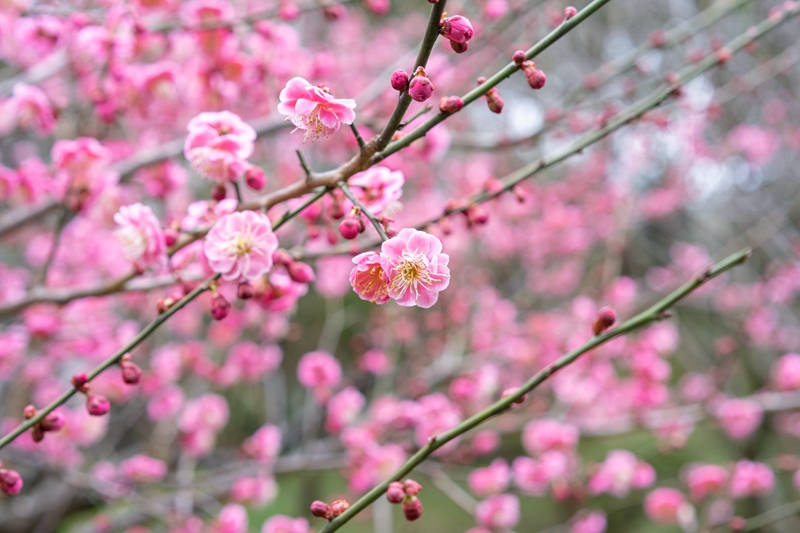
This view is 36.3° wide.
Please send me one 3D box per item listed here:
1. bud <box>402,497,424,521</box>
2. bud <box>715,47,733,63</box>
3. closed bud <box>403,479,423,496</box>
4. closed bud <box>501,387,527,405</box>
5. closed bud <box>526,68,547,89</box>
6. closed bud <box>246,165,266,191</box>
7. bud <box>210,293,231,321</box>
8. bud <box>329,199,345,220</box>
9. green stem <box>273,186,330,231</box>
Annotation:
[{"bbox_3d":[0.005,0.094,0.475,0.008,0.009,0.008,-6,-6,0],"label":"bud"},{"bbox_3d":[0.154,-0.100,0.580,0.007,0.008,0.007,-13,-12,0],"label":"bud"},{"bbox_3d":[0.004,0.080,0.440,0.007,0.006,0.006,13,0,12],"label":"closed bud"},{"bbox_3d":[0.042,0.047,0.448,0.009,0.006,0.006,21,0,-12],"label":"closed bud"},{"bbox_3d":[0.050,-0.070,0.455,0.007,0.009,0.007,-36,-18,0],"label":"closed bud"},{"bbox_3d":[-0.056,-0.035,0.475,0.007,0.009,0.007,-24,-6,0],"label":"closed bud"},{"bbox_3d":[-0.071,0.016,0.485,0.008,0.011,0.008,-11,0,0],"label":"bud"},{"bbox_3d":[-0.025,-0.022,0.475,0.005,0.008,0.005,-6,0,0],"label":"bud"},{"bbox_3d":[-0.037,-0.022,0.460,0.027,0.002,0.002,-37,0,3],"label":"green stem"}]

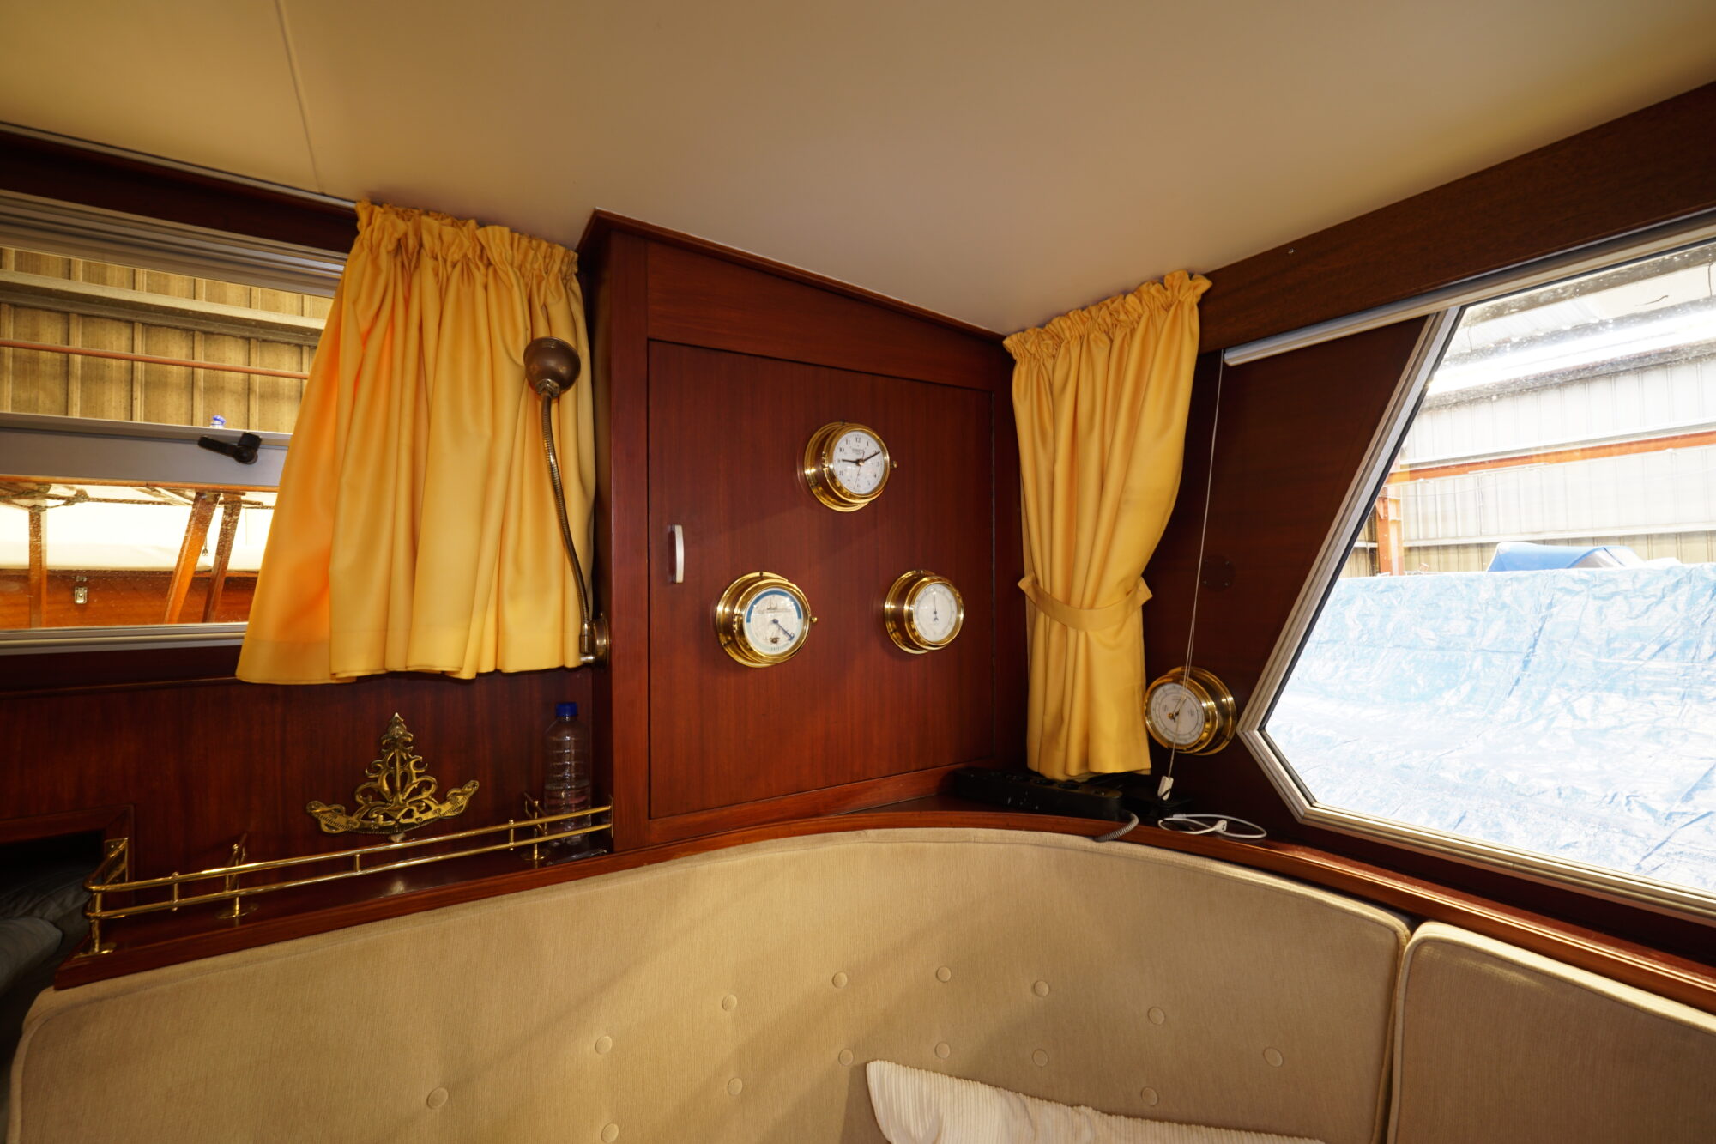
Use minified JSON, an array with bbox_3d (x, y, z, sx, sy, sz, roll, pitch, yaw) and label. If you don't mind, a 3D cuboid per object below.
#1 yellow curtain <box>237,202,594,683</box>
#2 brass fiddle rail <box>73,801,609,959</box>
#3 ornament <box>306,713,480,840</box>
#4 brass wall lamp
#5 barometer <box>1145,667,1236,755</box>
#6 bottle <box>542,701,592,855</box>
[{"bbox_3d":[-0.590,-0.180,0.999,0.420,0.635,0.085,0,0,-30],"label":"yellow curtain"},{"bbox_3d":[-0.619,0.358,0.936,0.555,0.080,0.125,0,0,-30],"label":"brass fiddle rail"},{"bbox_3d":[-0.648,0.290,1.006,0.200,0.180,0.025,0,0,-30],"label":"ornament"},{"bbox_3d":[-0.426,-0.100,1.042,0.110,0.485,0.085,0,0,-30],"label":"brass wall lamp"},{"bbox_3d":[0.534,0.228,1.166,0.054,0.150,0.150,-8,4,-29],"label":"barometer"},{"bbox_3d":[-0.427,0.296,1.055,0.065,0.210,0.065,0,0,-30],"label":"bottle"}]

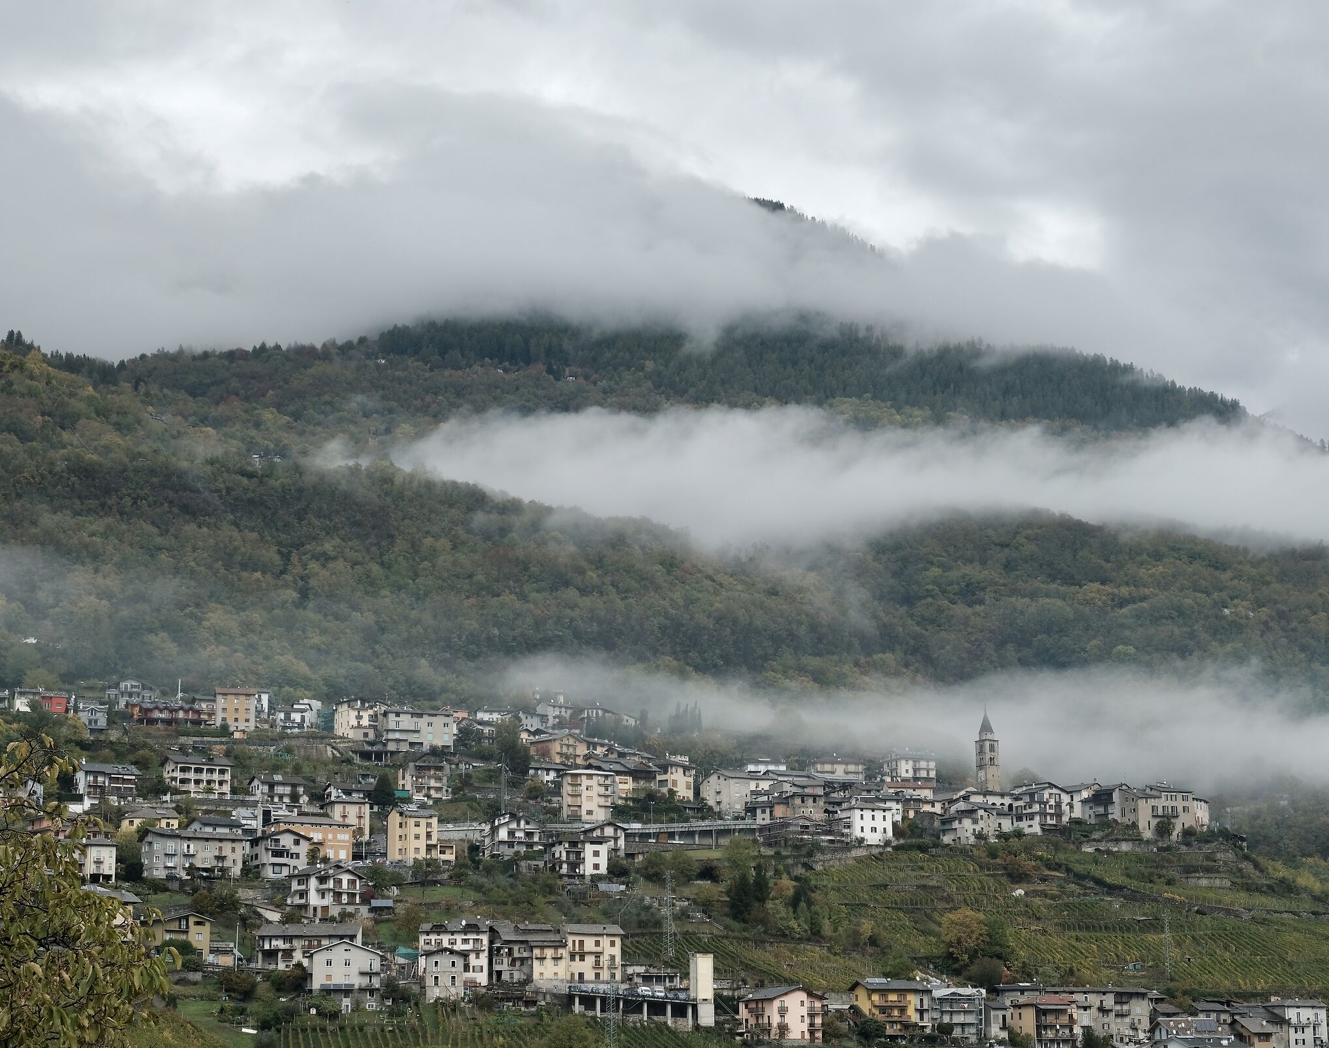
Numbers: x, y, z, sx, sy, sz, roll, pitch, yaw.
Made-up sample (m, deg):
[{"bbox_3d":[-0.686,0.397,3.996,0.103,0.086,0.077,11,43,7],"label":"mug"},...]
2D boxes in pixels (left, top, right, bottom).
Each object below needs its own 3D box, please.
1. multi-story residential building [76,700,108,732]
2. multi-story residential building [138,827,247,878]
[{"bbox_3d":[-173.510,58.710,715.000,9.600,10.200,9.500,1,-10,-9],"label":"multi-story residential building"},{"bbox_3d":[-113.830,79.420,568.000,23.300,11.250,9.500,7,-13,-33],"label":"multi-story residential building"}]

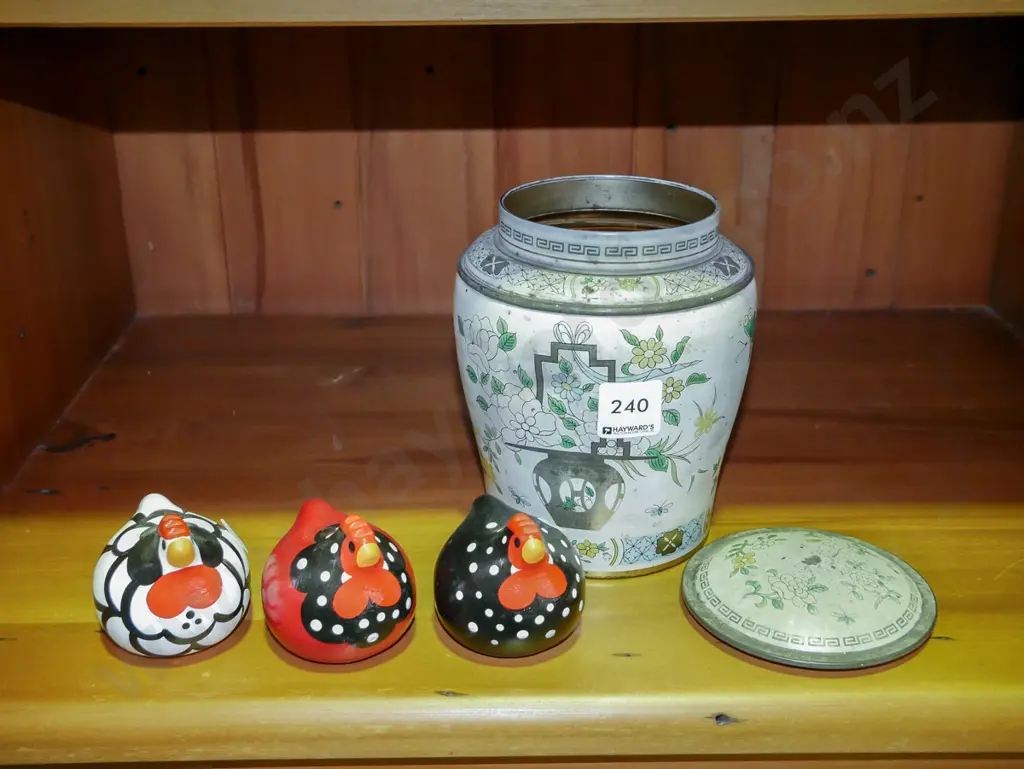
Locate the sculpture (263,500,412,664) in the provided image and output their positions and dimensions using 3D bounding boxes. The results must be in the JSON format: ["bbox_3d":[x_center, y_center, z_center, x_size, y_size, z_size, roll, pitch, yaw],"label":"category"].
[{"bbox_3d":[-0.075,0.084,0.511,0.065,0.063,0.067,-18,28,-35],"label":"sculpture"}]

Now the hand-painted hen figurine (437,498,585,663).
[{"bbox_3d":[-0.001,0.082,0.515,0.065,0.062,0.067,-14,27,-30],"label":"hand-painted hen figurine"}]

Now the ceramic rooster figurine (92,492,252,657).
[{"bbox_3d":[-0.153,0.088,0.537,0.069,0.069,0.072,-13,27,-27],"label":"ceramic rooster figurine"}]

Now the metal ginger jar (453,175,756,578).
[{"bbox_3d":[0.047,-0.009,0.620,0.150,0.177,0.150,0,24,-1],"label":"metal ginger jar"}]

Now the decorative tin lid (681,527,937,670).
[{"bbox_3d":[0.135,0.093,0.542,0.114,0.019,0.114,0,23,0],"label":"decorative tin lid"}]

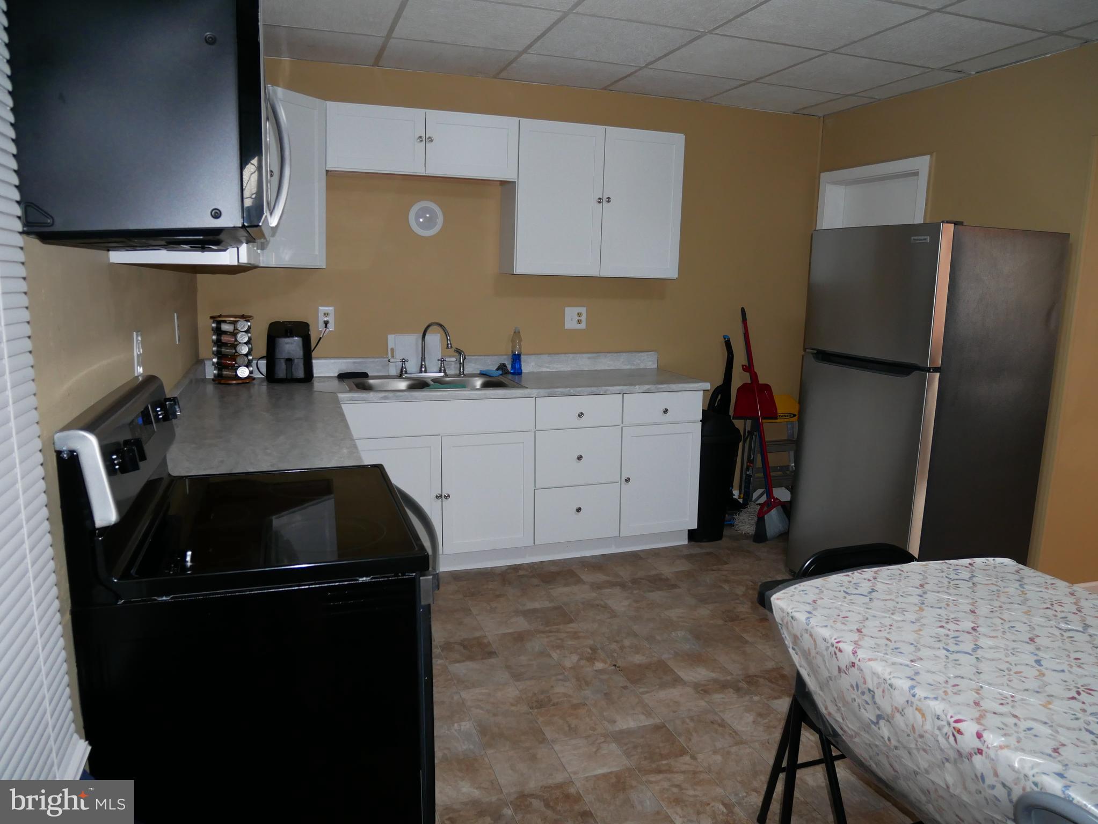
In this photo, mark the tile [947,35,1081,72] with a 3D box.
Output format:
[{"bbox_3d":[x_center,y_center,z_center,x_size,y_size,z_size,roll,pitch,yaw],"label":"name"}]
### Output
[{"bbox_3d":[2.030,-1.586,3.353,0.186,0.020,0.567,-2,11,-19],"label":"tile"}]

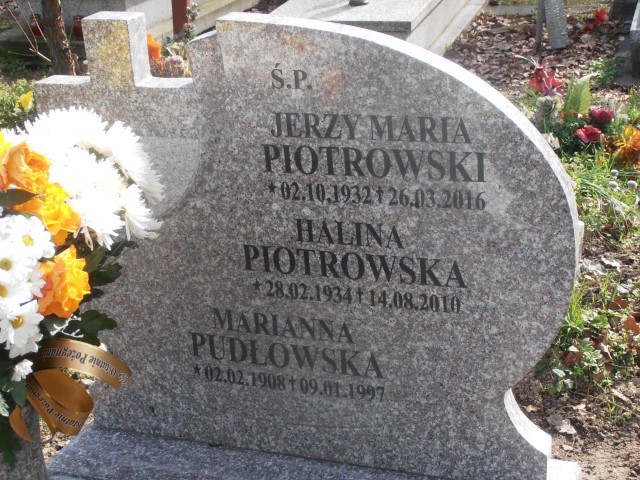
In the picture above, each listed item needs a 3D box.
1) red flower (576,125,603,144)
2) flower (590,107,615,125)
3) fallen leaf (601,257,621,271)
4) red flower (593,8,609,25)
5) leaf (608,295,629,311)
[{"bbox_3d":[0.951,-0.372,4.500,0.090,0.060,0.085,-1,22,12],"label":"red flower"},{"bbox_3d":[1.014,-0.447,4.580,0.085,0.055,0.080,0,22,13],"label":"flower"},{"bbox_3d":[0.831,0.067,3.650,0.057,0.025,0.060,0,22,13],"label":"fallen leaf"},{"bbox_3d":[1.385,-1.104,6.300,0.080,0.070,0.075,0,22,12],"label":"red flower"},{"bbox_3d":[0.793,0.167,3.400,0.060,0.030,0.060,0,22,13],"label":"leaf"}]

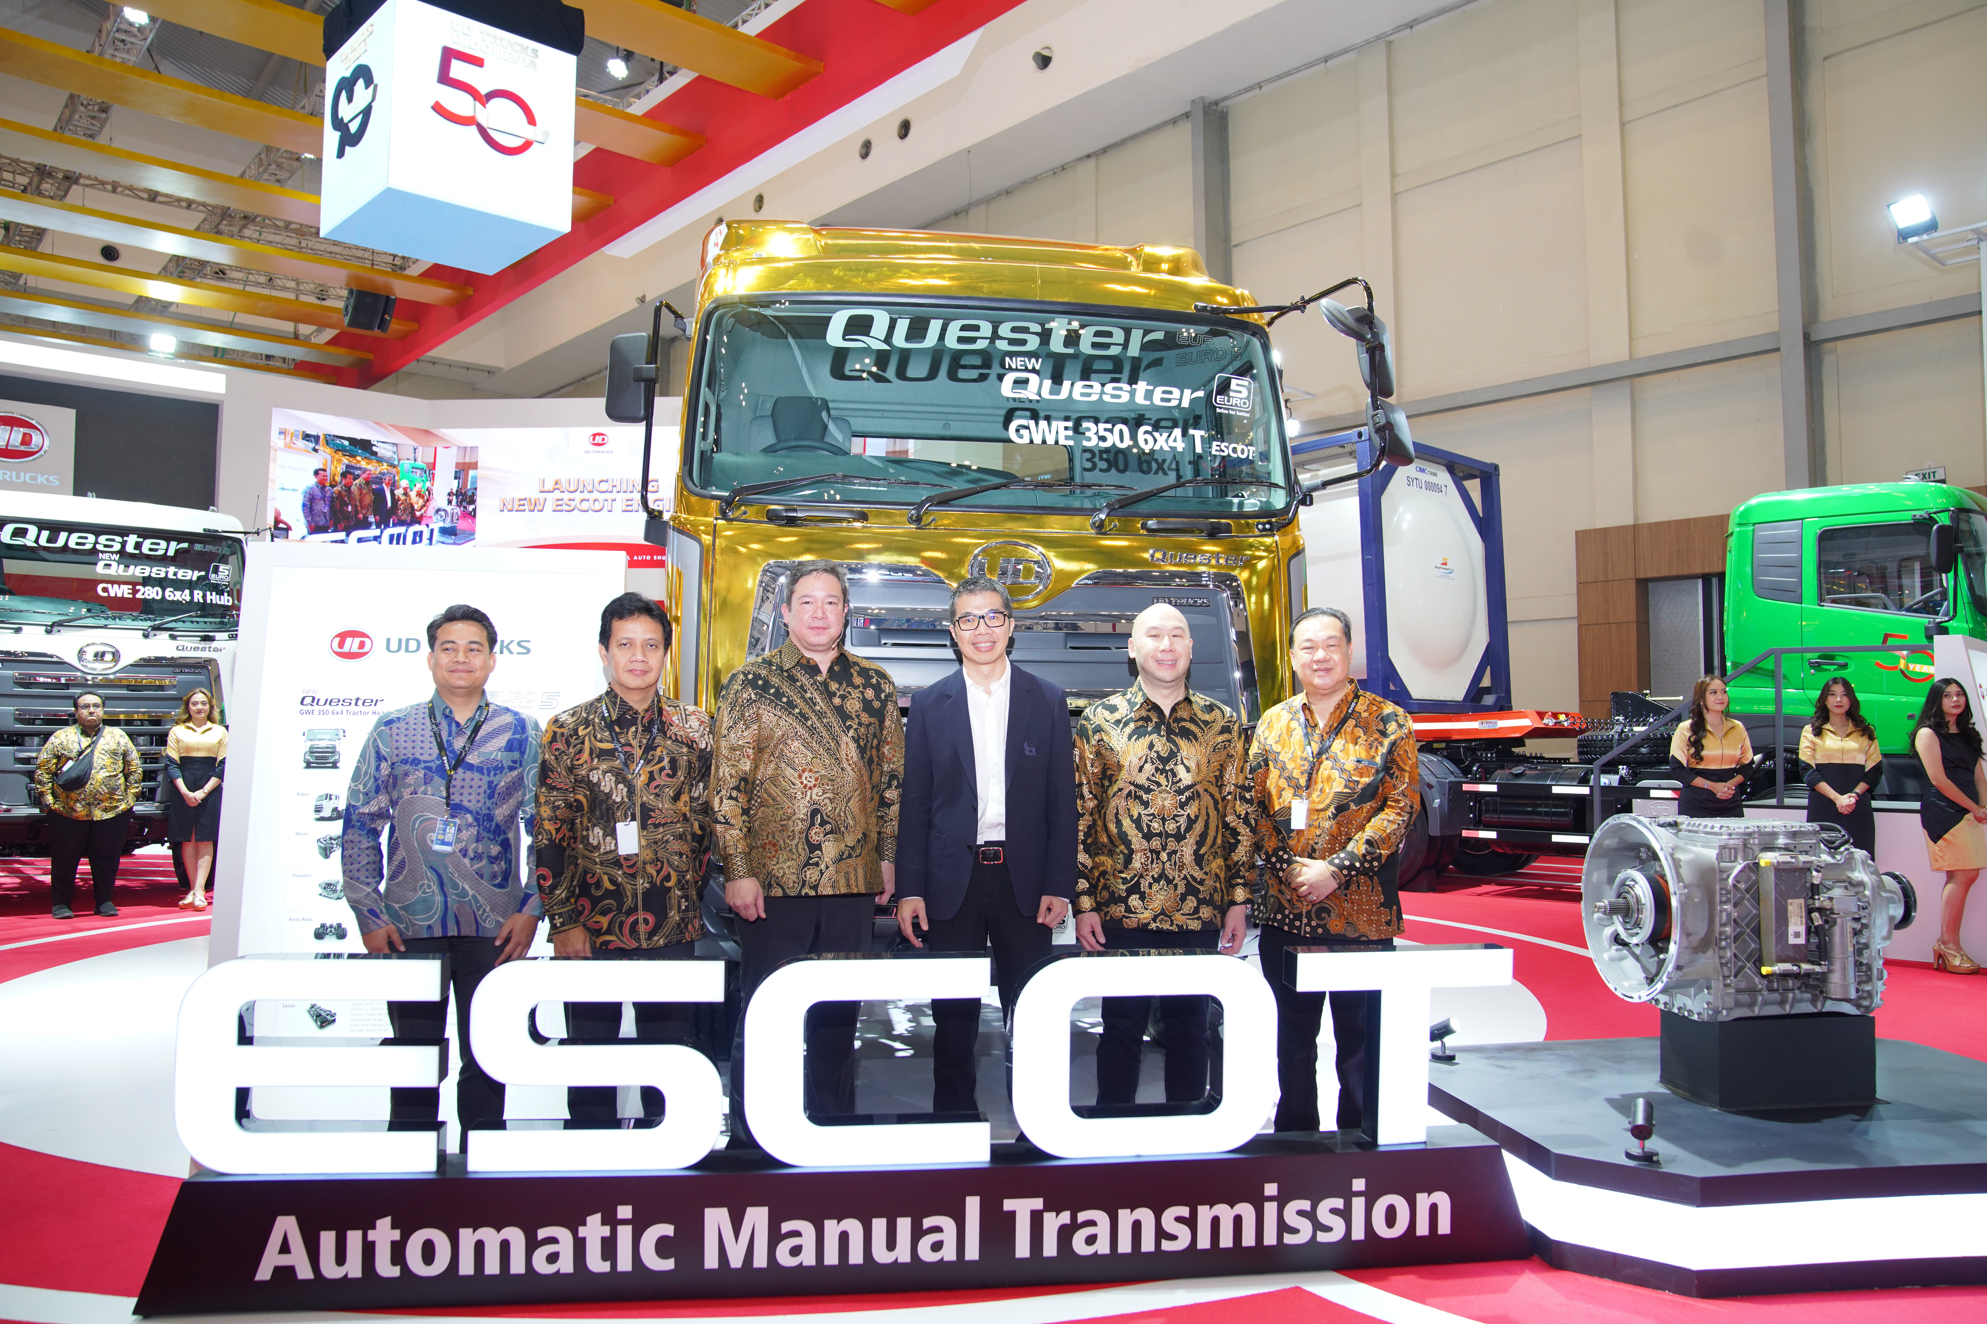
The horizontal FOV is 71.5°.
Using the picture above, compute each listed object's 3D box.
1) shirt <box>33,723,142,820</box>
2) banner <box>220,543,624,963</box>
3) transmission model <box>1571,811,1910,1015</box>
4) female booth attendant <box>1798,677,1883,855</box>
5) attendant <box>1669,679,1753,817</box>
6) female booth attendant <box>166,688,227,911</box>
[{"bbox_3d":[-6.436,0.779,9.818,0.670,0.690,0.360,2,-4,-27],"label":"shirt"},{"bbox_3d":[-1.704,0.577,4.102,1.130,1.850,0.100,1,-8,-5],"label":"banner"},{"bbox_3d":[2.225,0.725,4.095,0.880,0.580,0.570,1,-3,-5],"label":"transmission model"},{"bbox_3d":[5.093,0.950,8.310,0.450,1.700,0.300,-1,-4,28],"label":"female booth attendant"},{"bbox_3d":[4.523,0.965,8.710,0.450,1.710,0.300,-1,-4,23],"label":"attendant"},{"bbox_3d":[-5.957,1.016,10.305,0.430,1.650,0.290,2,-4,-28],"label":"female booth attendant"}]

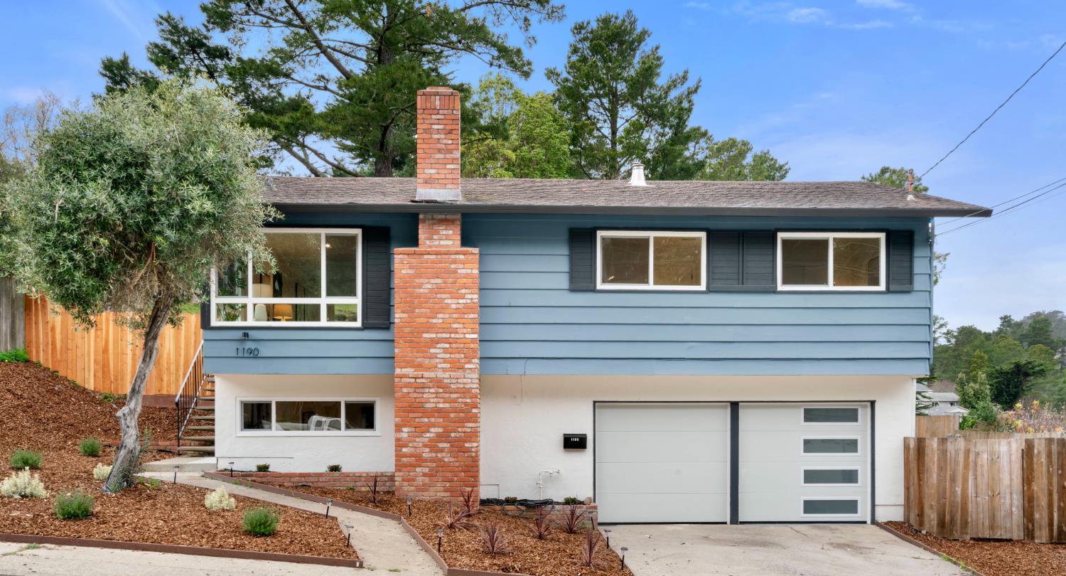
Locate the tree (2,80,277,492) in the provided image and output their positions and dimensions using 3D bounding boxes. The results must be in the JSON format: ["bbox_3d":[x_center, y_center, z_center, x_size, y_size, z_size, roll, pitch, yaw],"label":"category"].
[{"bbox_3d":[-5.361,-0.028,12.100,3.700,5.600,3.500,0,-1,-2],"label":"tree"}]

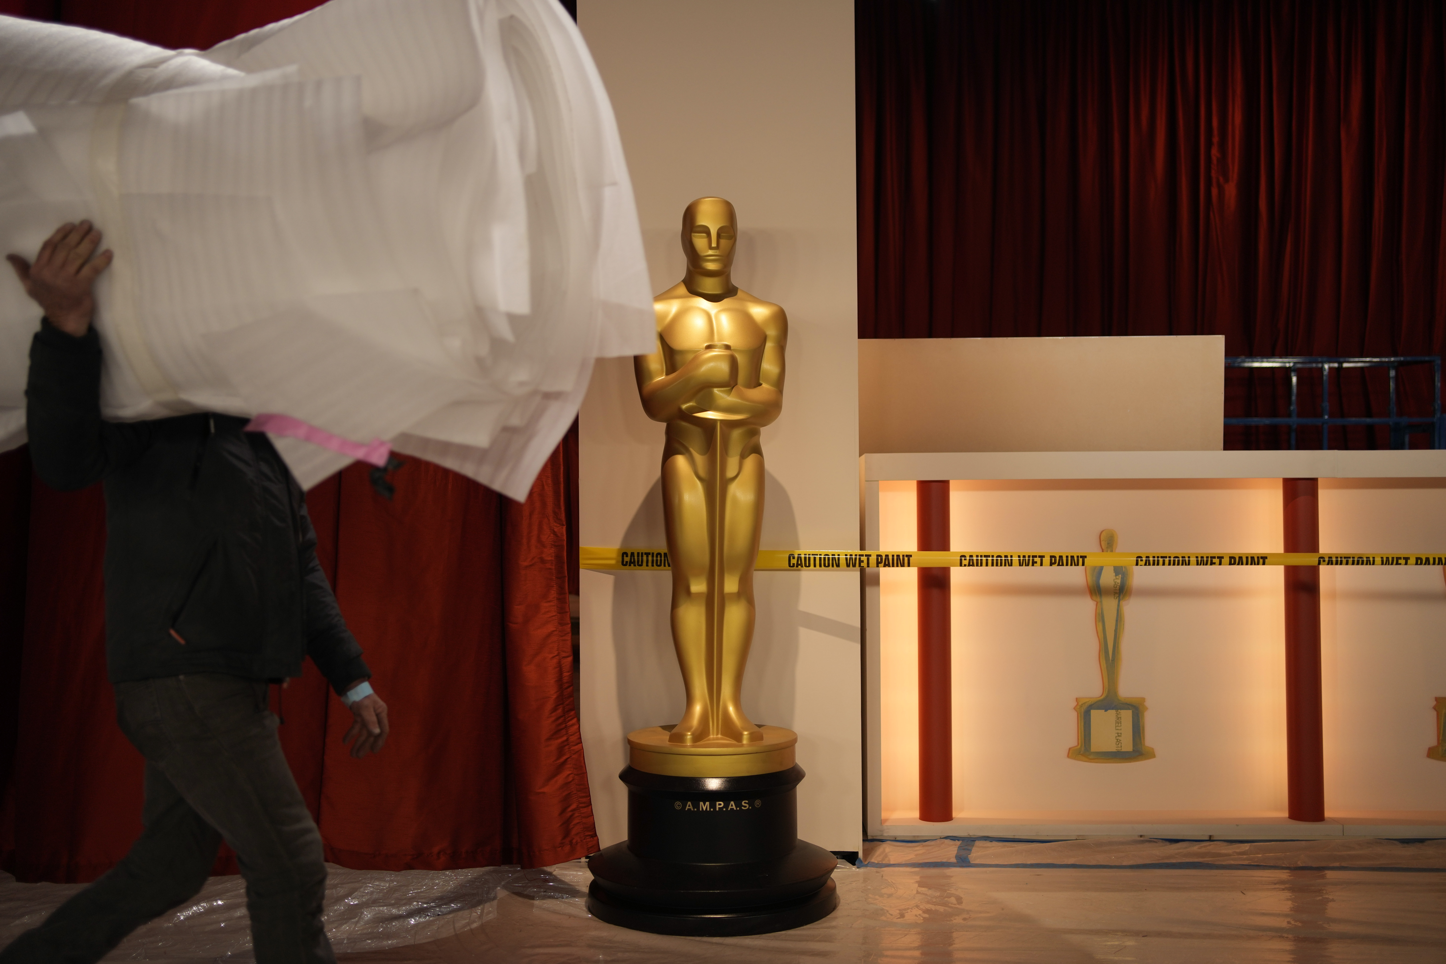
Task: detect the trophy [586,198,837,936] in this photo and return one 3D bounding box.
[{"bbox_3d":[-0.040,0.223,4.725,0.835,2.348,0.835,0,-2,-5],"label":"trophy"}]

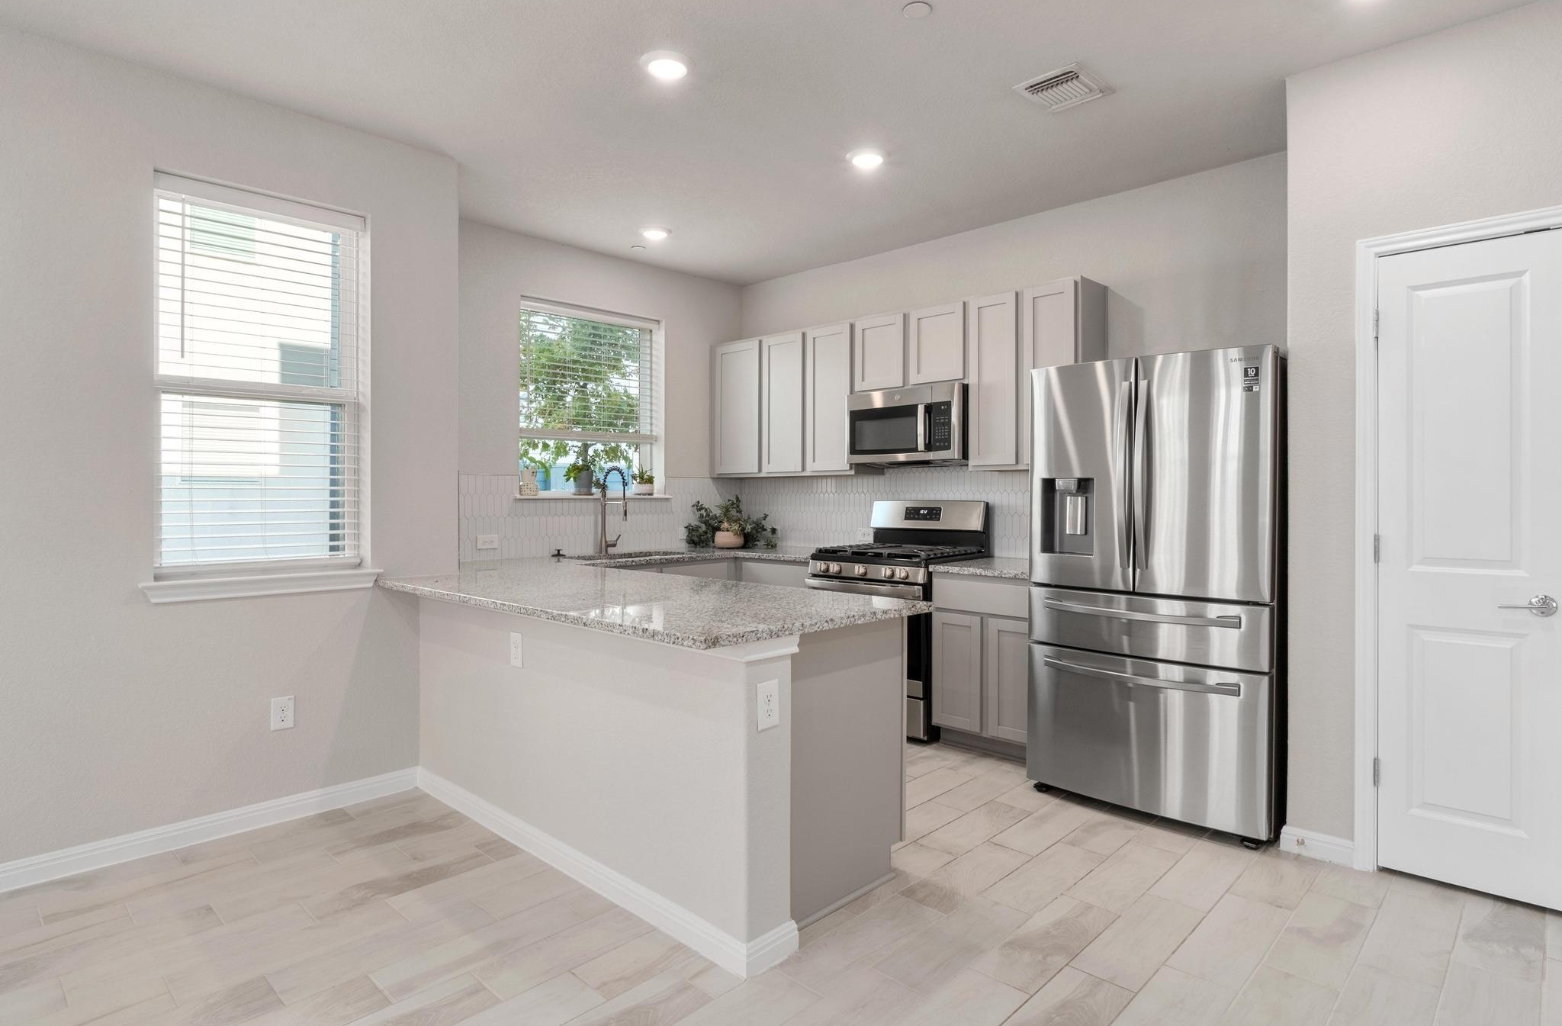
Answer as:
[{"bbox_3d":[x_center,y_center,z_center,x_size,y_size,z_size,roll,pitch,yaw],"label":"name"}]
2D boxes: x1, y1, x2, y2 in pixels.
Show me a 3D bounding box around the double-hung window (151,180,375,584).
[{"bbox_3d":[-1.990,-0.474,3.210,0.100,1.490,0.726,1,1,44],"label":"double-hung window"}]

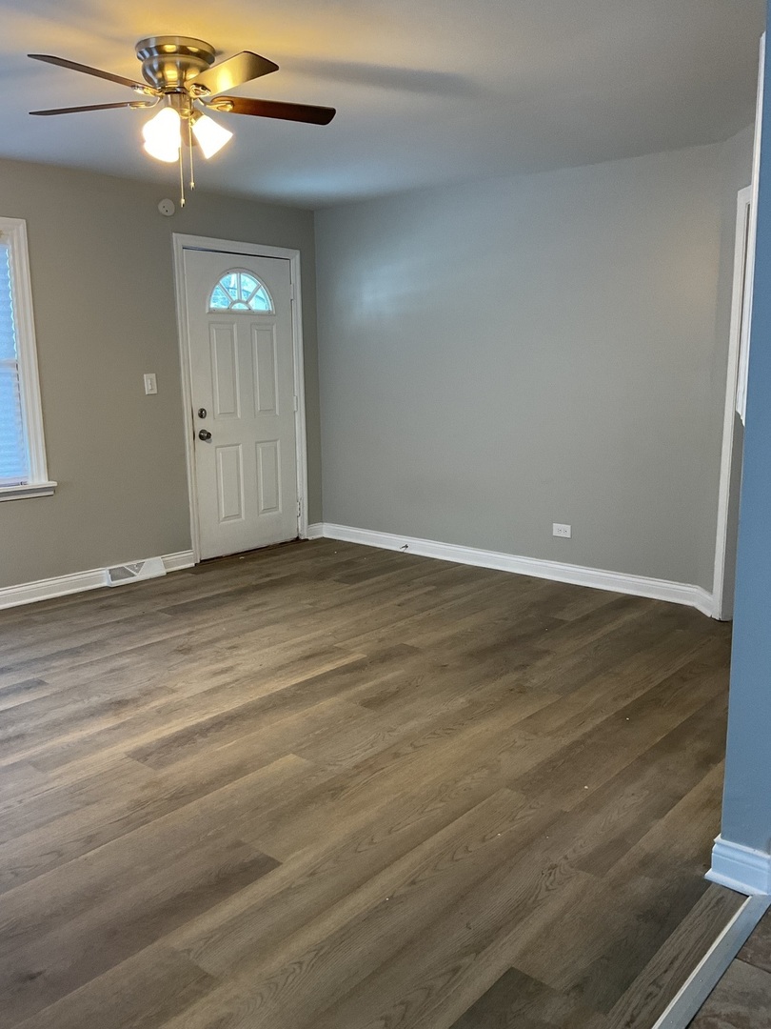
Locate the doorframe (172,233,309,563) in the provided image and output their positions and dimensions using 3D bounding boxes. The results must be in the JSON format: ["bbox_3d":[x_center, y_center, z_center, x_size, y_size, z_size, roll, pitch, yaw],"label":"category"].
[{"bbox_3d":[-0.972,-0.784,6.010,0.100,2.145,1.078,8,14,41],"label":"doorframe"}]

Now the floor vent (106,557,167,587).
[{"bbox_3d":[-1.571,0.355,5.448,0.060,0.122,0.395,8,14,41],"label":"floor vent"}]

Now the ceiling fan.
[{"bbox_3d":[-0.724,-1.365,3.021,1.080,0.500,1.100,8,14,41],"label":"ceiling fan"}]

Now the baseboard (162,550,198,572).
[{"bbox_3d":[-1.367,0.309,5.700,0.025,0.118,0.260,8,14,41],"label":"baseboard"}]

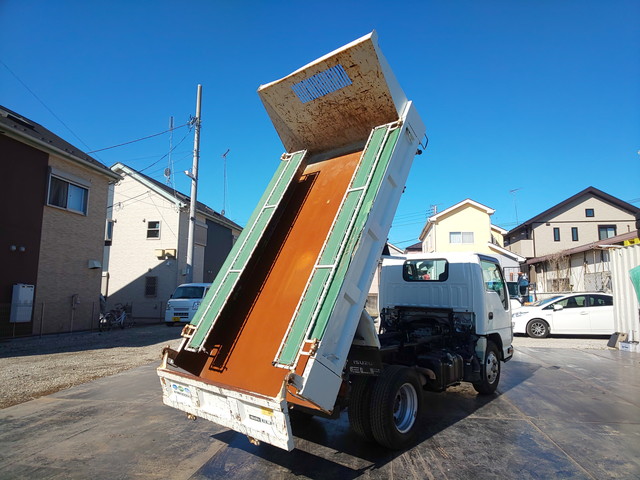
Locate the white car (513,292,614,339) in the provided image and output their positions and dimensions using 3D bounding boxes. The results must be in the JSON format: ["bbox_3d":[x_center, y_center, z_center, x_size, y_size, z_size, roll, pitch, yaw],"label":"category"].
[{"bbox_3d":[8.540,2.620,13.000,4.470,1.490,1.745,0,-7,3],"label":"white car"}]

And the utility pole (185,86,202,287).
[{"bbox_3d":[-6.598,-2.123,19.288,0.420,12.600,0.420,1,-7,0],"label":"utility pole"}]

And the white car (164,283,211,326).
[{"bbox_3d":[-5.422,2.818,16.764,1.480,1.880,3.400,0,-8,4],"label":"white car"}]

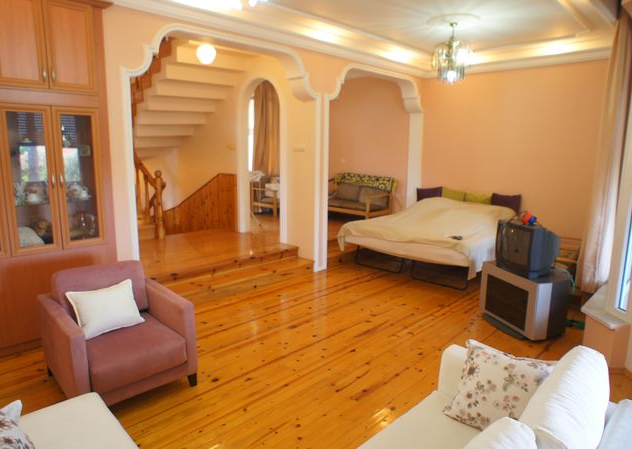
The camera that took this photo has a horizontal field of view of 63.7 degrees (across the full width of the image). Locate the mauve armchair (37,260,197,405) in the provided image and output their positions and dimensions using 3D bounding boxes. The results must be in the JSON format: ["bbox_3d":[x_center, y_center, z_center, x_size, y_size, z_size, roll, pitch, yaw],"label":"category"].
[{"bbox_3d":[-1.336,0.696,3.411,0.760,0.770,0.860,-8,13,-43],"label":"mauve armchair"}]

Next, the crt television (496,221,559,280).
[{"bbox_3d":[1.983,0.202,4.716,0.390,0.435,0.485,-2,10,-20],"label":"crt television"}]

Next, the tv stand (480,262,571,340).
[{"bbox_3d":[1.969,0.670,4.767,0.450,0.515,0.710,-3,10,-22],"label":"tv stand"}]

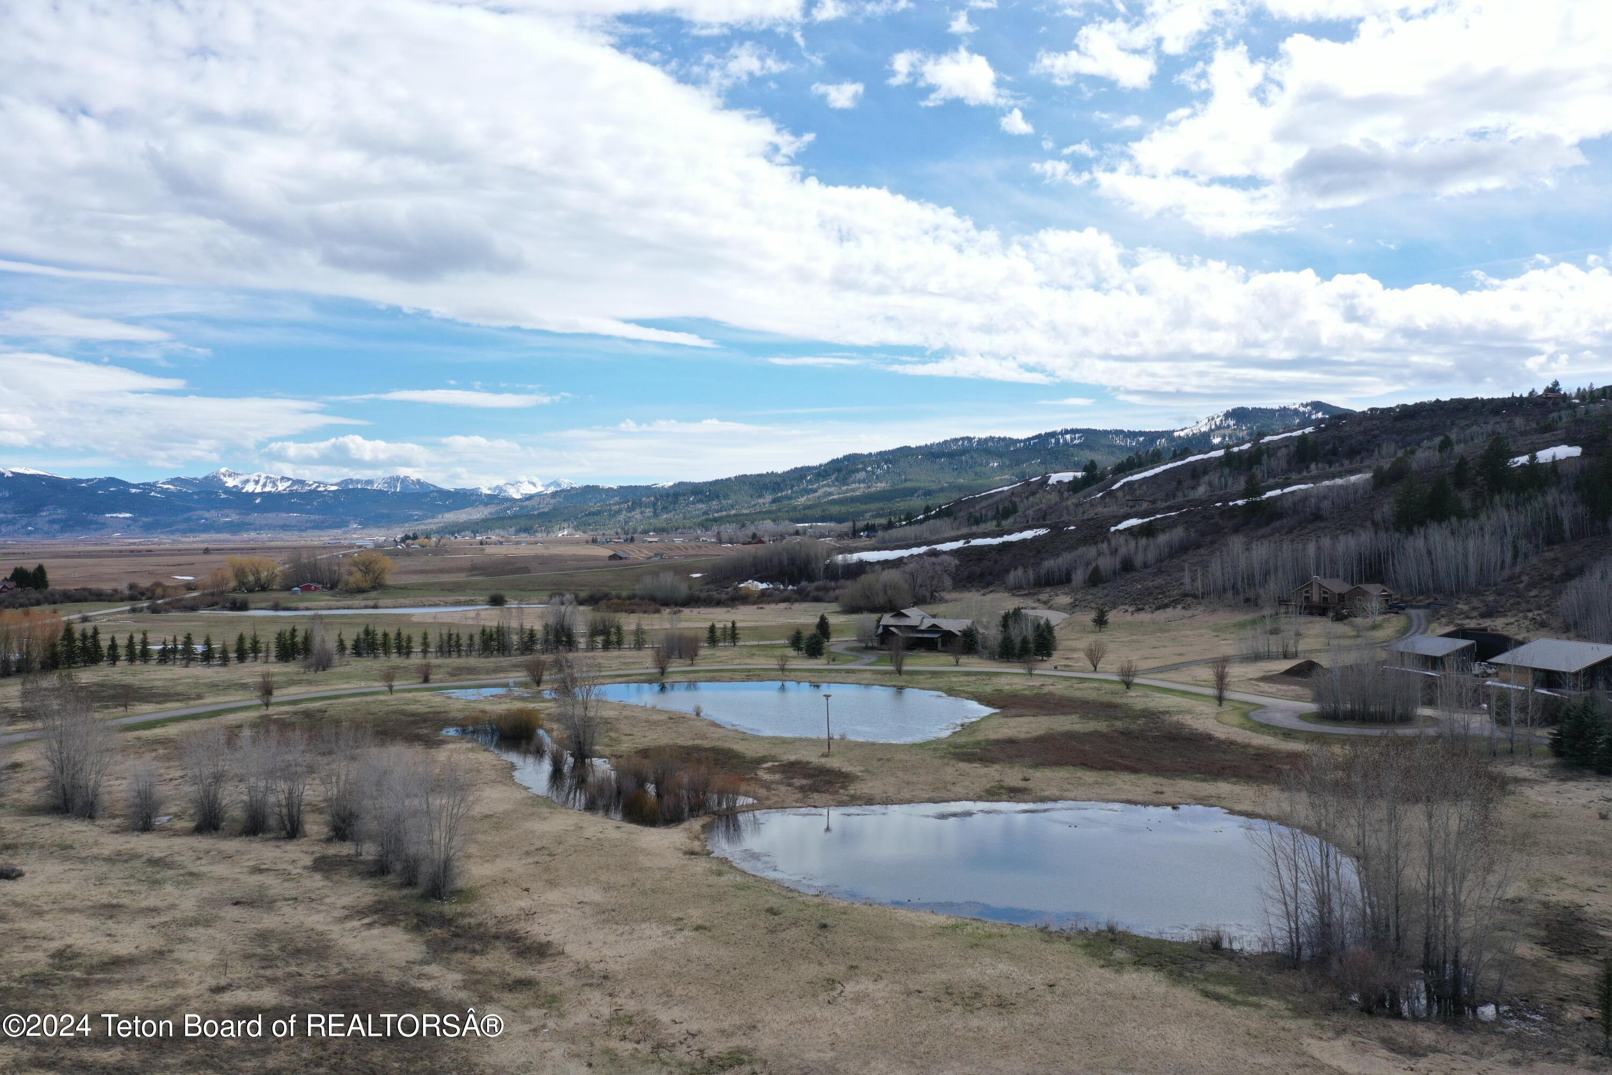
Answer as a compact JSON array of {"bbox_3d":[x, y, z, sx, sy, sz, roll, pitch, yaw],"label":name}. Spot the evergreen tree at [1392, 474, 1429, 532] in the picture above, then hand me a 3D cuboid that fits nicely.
[{"bbox_3d":[197.730,-10.920,410.000,11.590,19.360,11.350,0,0,0],"label":"evergreen tree"}]

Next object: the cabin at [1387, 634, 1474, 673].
[{"bbox_3d":[98.400,18.250,197.300,6.500,4.700,11.400,0,0,-14],"label":"cabin"}]

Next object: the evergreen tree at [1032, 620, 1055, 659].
[{"bbox_3d":[44.687,19.092,236.000,4.267,7.352,4.267,0,0,0],"label":"evergreen tree"}]

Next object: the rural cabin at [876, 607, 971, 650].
[{"bbox_3d":[25.010,19.020,262.000,18.500,9.080,13.500,0,0,20],"label":"rural cabin"}]

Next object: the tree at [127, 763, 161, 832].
[{"bbox_3d":[-55.140,21.650,104.330,2.750,5.770,2.690,0,0,0],"label":"tree"}]

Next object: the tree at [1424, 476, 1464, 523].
[{"bbox_3d":[209.660,-11.380,412.000,12.050,17.800,11.800,0,0,0],"label":"tree"}]

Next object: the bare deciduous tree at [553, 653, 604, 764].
[{"bbox_3d":[-24.460,18.430,134.860,5.260,11.920,5.150,0,0,0],"label":"bare deciduous tree"}]

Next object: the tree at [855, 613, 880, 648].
[{"bbox_3d":[12.472,19.295,256.000,5.143,7.203,5.143,0,0,0],"label":"tree"}]

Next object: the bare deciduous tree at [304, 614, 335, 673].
[{"bbox_3d":[-86.550,18.950,223.160,5.440,10.090,5.330,0,0,0],"label":"bare deciduous tree"}]

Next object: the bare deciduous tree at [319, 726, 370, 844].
[{"bbox_3d":[-36.129,19.253,98.000,4.036,9.356,4.036,0,0,0],"label":"bare deciduous tree"}]

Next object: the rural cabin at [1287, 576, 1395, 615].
[{"bbox_3d":[133.000,14.400,312.000,21.000,9.200,14.000,0,0,43],"label":"rural cabin"}]

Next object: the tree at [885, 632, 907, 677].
[{"bbox_3d":[15.610,20.200,217.310,3.810,7.640,3.730,0,0,0],"label":"tree"}]

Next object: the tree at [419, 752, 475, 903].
[{"bbox_3d":[-23.705,19.138,82.800,3.909,9.486,3.909,0,0,0],"label":"tree"}]

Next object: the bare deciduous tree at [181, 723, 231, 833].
[{"bbox_3d":[-48.344,19.437,101.000,4.058,8.830,4.058,0,0,0],"label":"bare deciduous tree"}]

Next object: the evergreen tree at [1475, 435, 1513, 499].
[{"bbox_3d":[203.305,-21.194,370.000,10.779,18.591,10.779,0,0,0],"label":"evergreen tree"}]

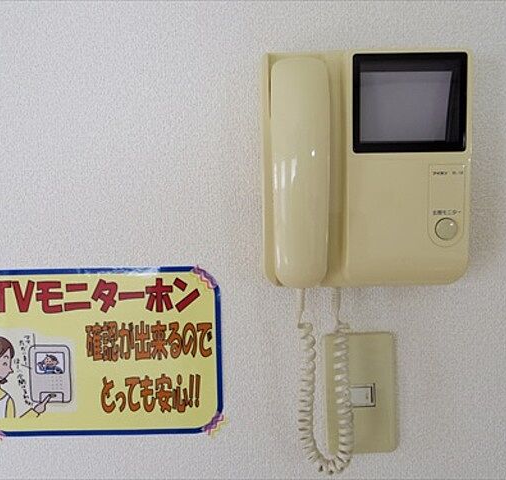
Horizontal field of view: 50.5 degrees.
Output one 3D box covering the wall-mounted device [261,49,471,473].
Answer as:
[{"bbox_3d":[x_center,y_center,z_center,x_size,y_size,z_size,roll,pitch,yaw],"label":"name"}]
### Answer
[{"bbox_3d":[0.102,0.028,0.494,0.181,0.389,0.068,-1,4,-1],"label":"wall-mounted device"}]

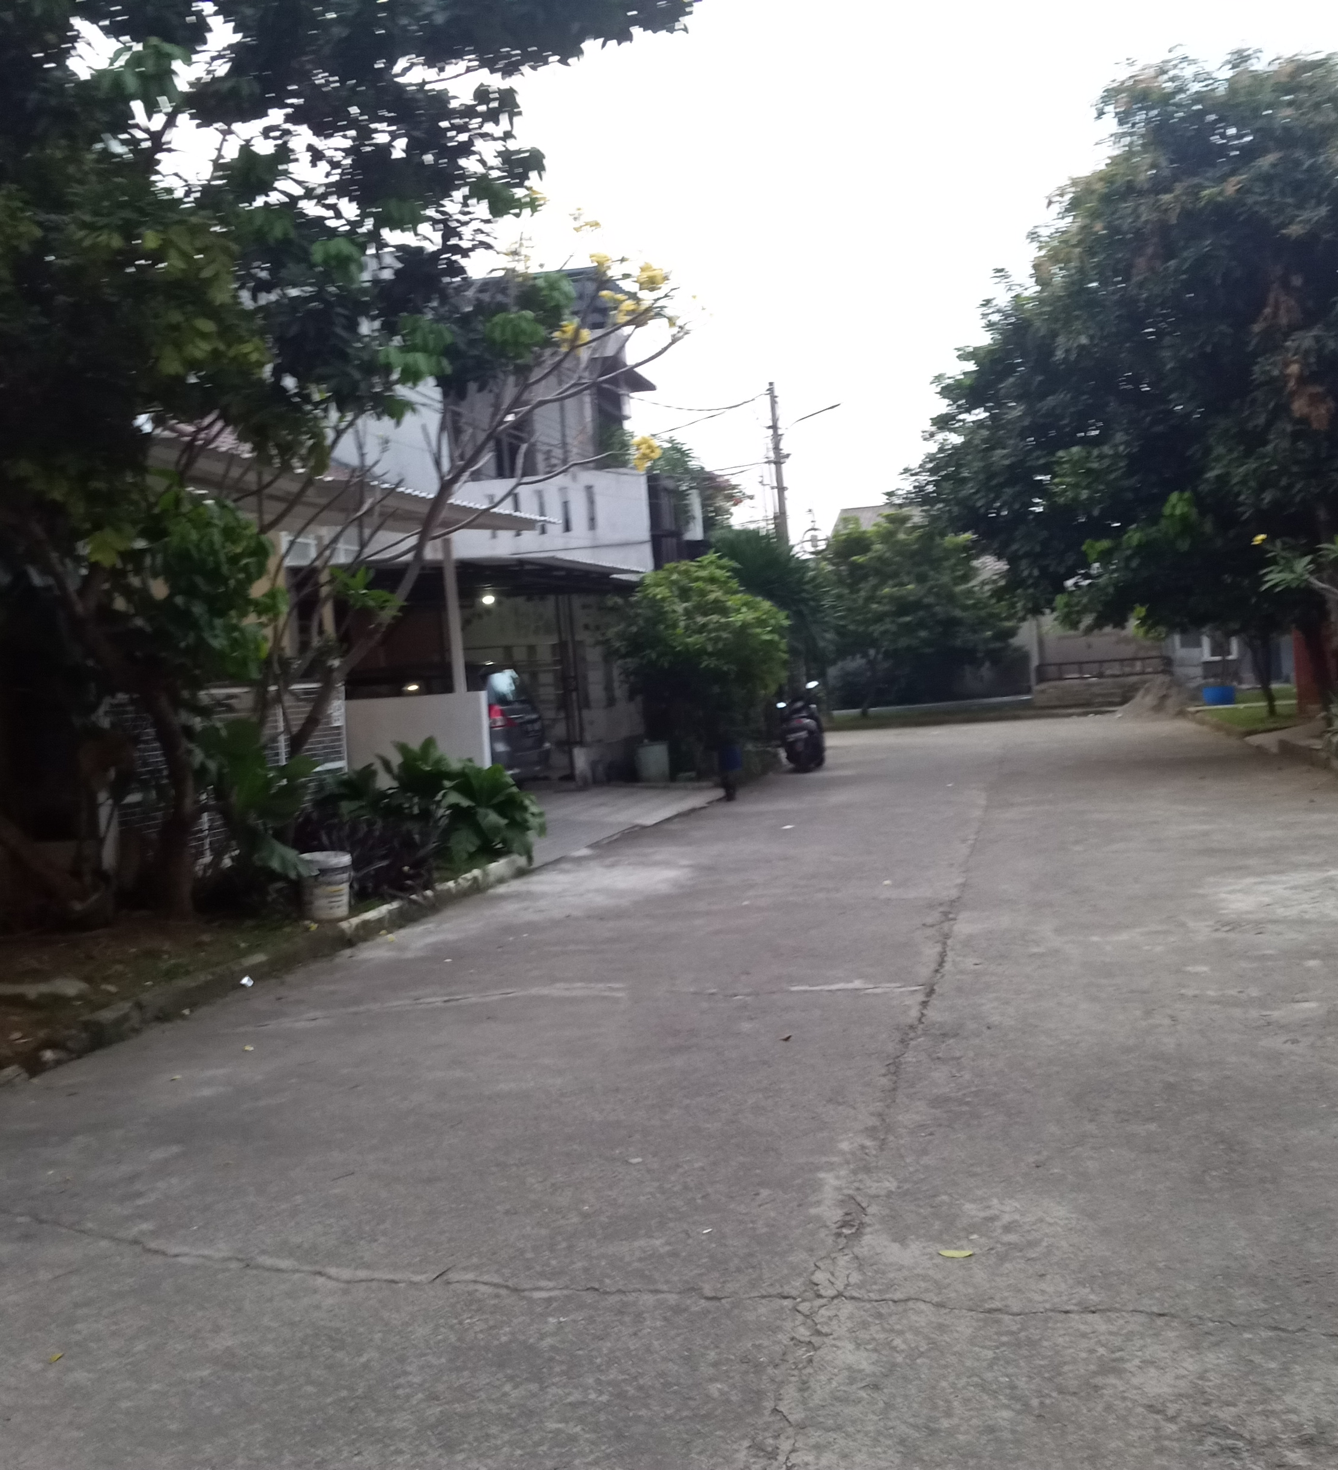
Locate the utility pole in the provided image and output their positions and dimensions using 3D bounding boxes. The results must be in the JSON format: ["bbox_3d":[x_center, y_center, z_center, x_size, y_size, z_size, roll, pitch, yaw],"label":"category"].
[{"bbox_3d":[2.501,-3.859,33.853,0.400,7.600,0.400,-4,2,14],"label":"utility pole"}]

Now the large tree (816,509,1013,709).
[{"bbox_3d":[5.601,-2.769,35.911,4.400,4.600,4.200,-4,2,14],"label":"large tree"}]

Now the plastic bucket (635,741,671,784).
[{"bbox_3d":[-0.192,0.352,18.891,0.420,0.470,0.420,-4,2,0],"label":"plastic bucket"}]

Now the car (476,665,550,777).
[{"bbox_3d":[-3.733,0.122,19.484,4.400,1.660,1.720,-4,2,14],"label":"car"}]

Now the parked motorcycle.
[{"bbox_3d":[1.840,-0.084,21.778,0.720,1.150,1.880,-4,2,15],"label":"parked motorcycle"}]

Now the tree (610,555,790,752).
[{"bbox_3d":[0.412,-0.794,19.847,2.250,2.750,2.200,-4,2,14],"label":"tree"}]

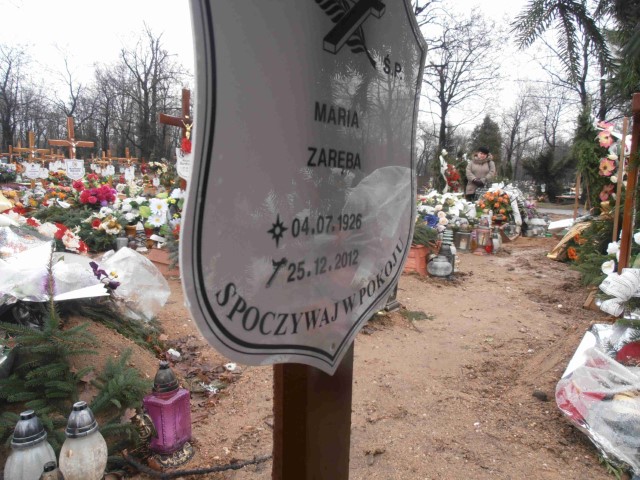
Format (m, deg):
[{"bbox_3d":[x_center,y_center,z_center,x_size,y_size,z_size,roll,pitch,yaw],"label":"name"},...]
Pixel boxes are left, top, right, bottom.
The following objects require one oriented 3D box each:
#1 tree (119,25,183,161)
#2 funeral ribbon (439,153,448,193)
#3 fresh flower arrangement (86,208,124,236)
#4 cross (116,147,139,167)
[{"bbox_3d":[-12.224,-10.421,32.000,4.700,10.200,4.500,-3,9,-21],"label":"tree"},{"bbox_3d":[2.227,-1.217,8.000,0.170,0.720,0.100,2,9,12],"label":"funeral ribbon"},{"bbox_3d":[-1.523,-0.124,3.150,0.280,0.200,0.250,-4,9,-27],"label":"fresh flower arrangement"},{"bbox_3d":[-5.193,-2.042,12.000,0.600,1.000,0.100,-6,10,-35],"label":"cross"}]

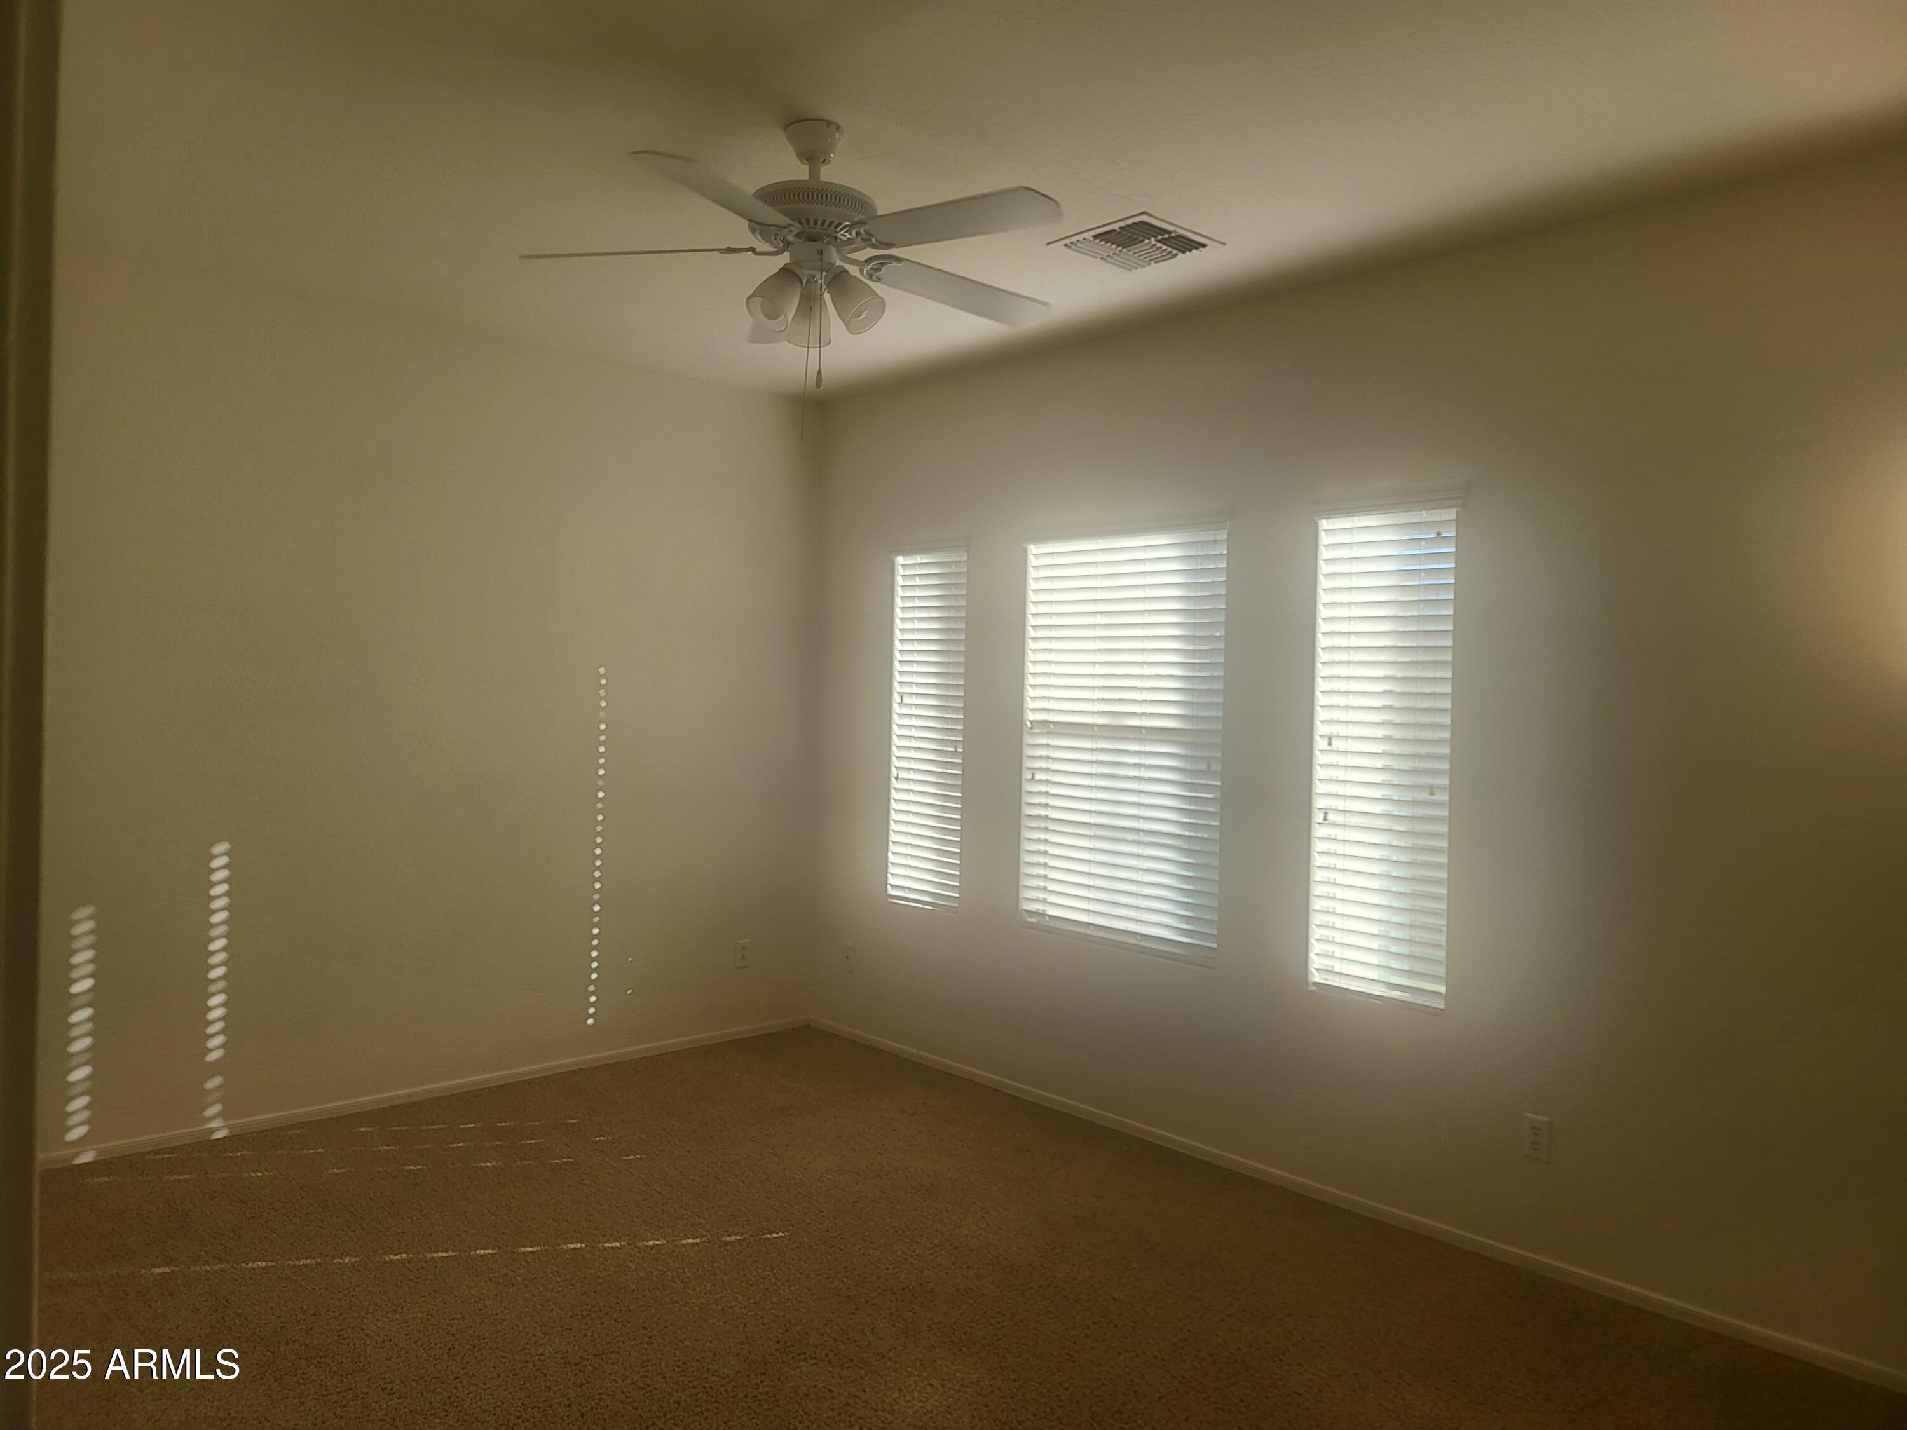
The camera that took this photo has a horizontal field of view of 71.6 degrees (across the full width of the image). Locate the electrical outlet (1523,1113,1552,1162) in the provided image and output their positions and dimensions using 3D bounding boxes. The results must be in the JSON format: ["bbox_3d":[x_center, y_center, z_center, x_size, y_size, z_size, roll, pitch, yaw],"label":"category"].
[{"bbox_3d":[1.528,1.109,3.460,0.010,0.115,0.071,0,1,-42],"label":"electrical outlet"}]

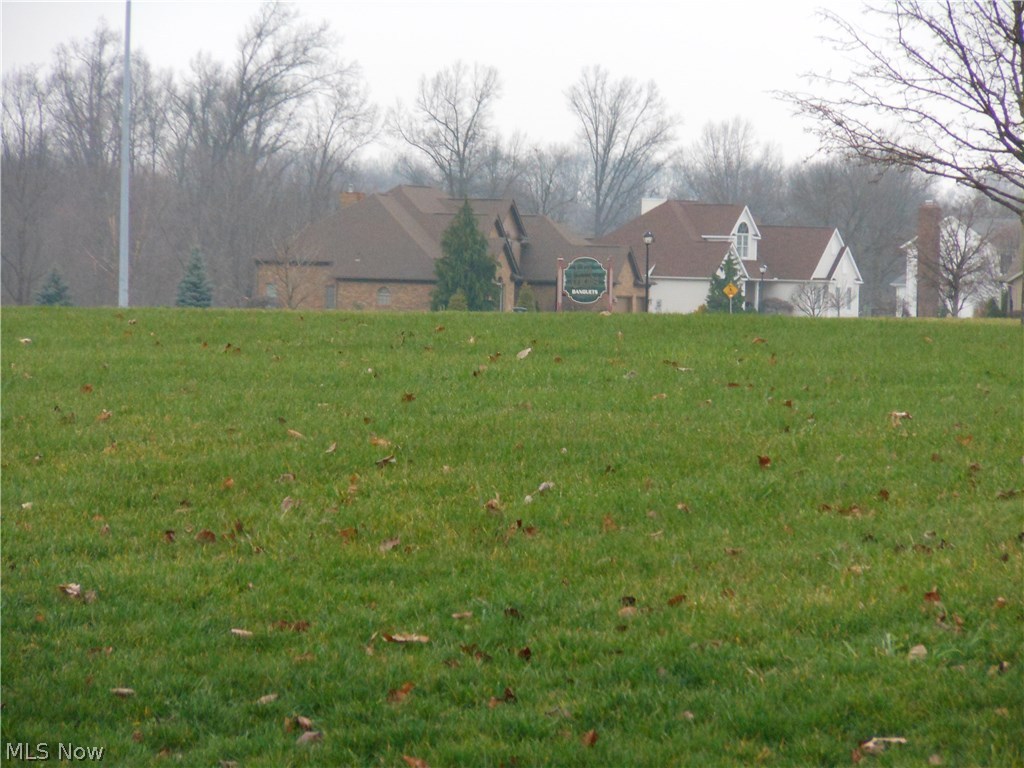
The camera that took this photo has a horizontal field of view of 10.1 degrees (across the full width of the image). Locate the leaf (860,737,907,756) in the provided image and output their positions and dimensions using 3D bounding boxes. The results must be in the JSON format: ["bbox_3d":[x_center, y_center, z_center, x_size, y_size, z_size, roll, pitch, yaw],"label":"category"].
[{"bbox_3d":[1.099,1.072,17.200,0.142,0.043,0.090,1,1,0],"label":"leaf"}]

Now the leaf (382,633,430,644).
[{"bbox_3d":[-0.377,0.909,20.700,0.168,0.034,0.100,1,1,0],"label":"leaf"}]

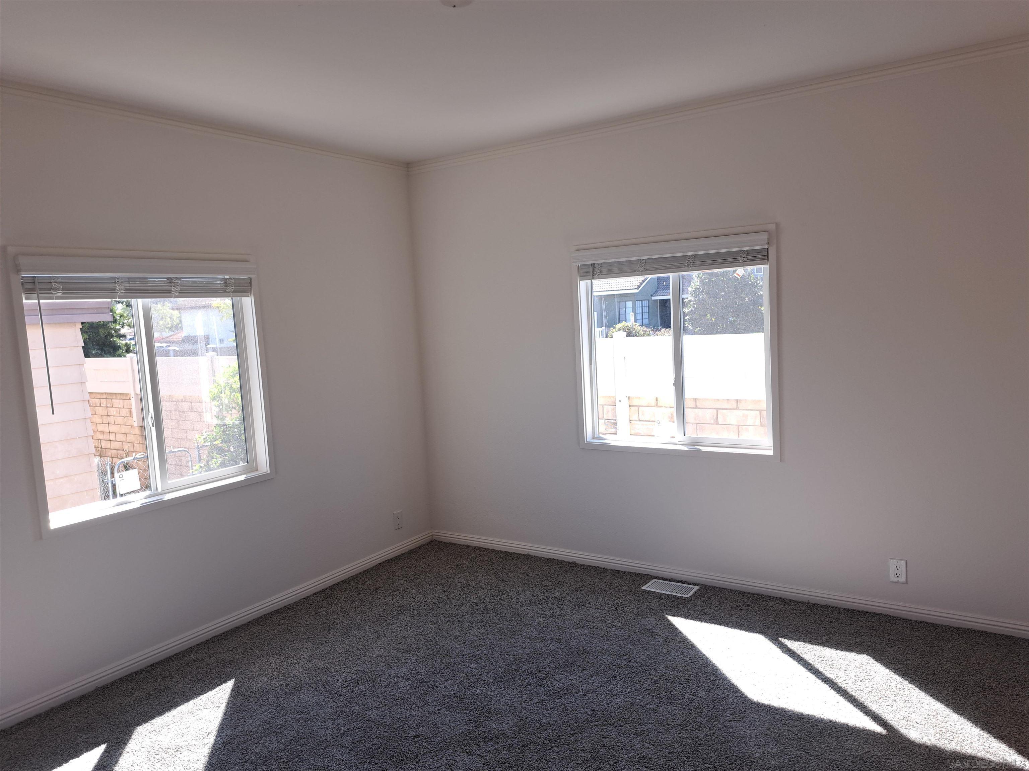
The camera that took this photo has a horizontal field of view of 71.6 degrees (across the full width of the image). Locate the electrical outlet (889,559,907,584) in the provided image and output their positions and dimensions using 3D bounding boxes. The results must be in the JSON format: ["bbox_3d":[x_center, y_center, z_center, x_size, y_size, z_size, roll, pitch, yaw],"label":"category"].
[{"bbox_3d":[1.941,0.943,3.607,0.078,0.122,0.010,1,7,34],"label":"electrical outlet"}]

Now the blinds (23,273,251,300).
[{"bbox_3d":[-1.823,-0.489,3.560,0.055,0.115,1.140,1,7,34],"label":"blinds"}]

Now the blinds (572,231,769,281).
[{"bbox_3d":[0.861,-0.733,4.113,1.180,0.185,0.075,1,7,34],"label":"blinds"}]

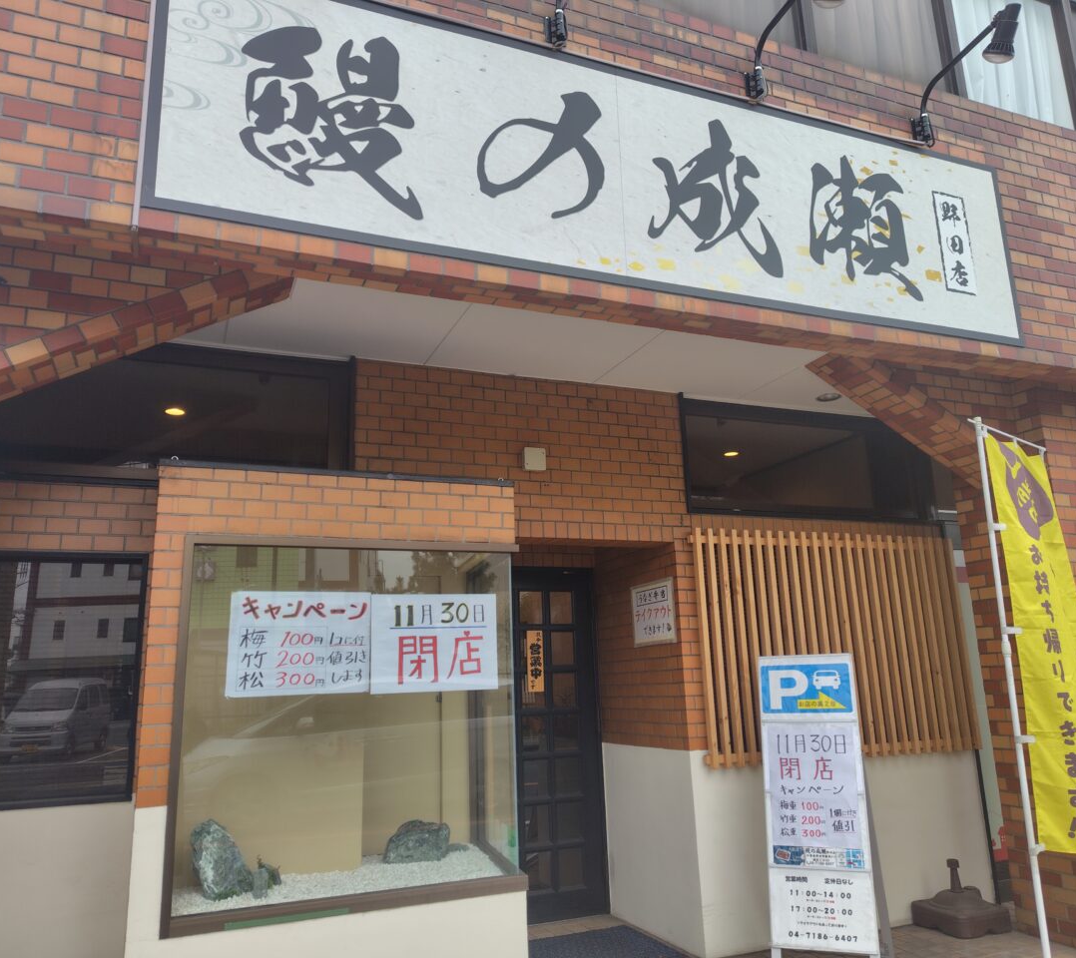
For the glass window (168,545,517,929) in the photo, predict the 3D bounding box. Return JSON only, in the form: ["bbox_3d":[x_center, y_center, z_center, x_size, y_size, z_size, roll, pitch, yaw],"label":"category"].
[{"bbox_3d":[-0.709,0.938,3.342,1.308,1.373,0.090,3,-14,-21],"label":"glass window"}]

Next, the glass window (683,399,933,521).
[{"bbox_3d":[1.644,-0.078,5.088,1.785,0.664,0.100,3,-14,-21],"label":"glass window"}]

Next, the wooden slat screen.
[{"bbox_3d":[1.689,0.922,4.788,1.862,1.235,0.080,3,-14,-21],"label":"wooden slat screen"}]

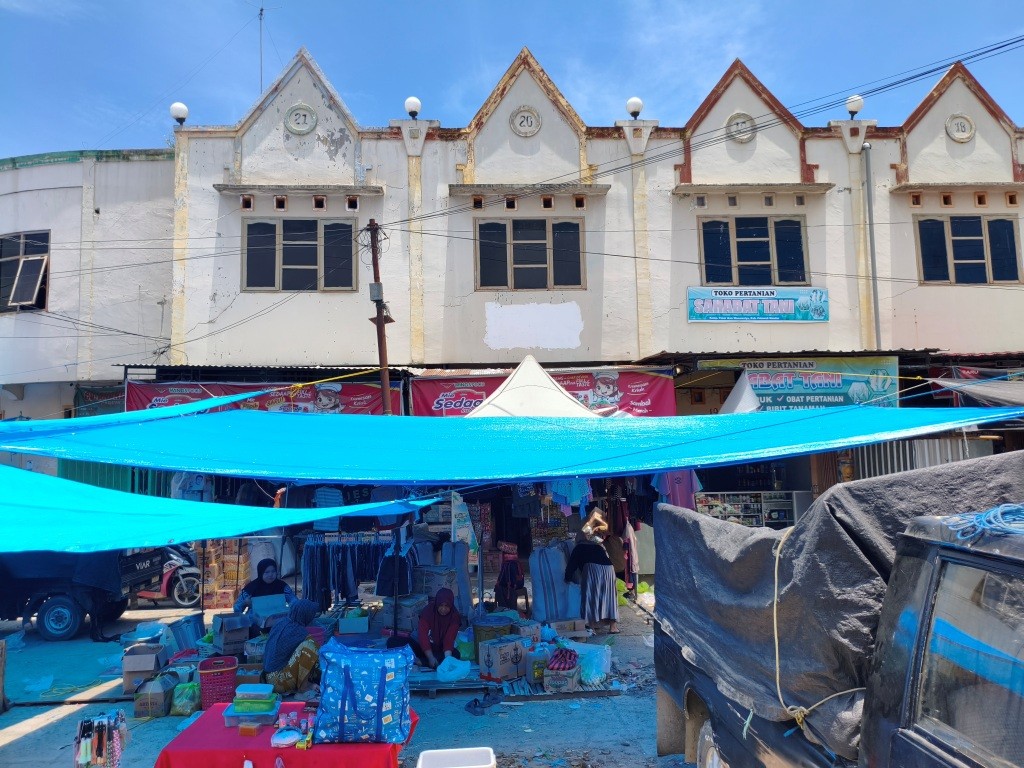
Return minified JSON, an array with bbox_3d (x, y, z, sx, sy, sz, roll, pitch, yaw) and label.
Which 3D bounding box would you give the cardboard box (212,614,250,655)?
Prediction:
[{"bbox_3d":[-3.094,2.738,8.529,0.290,0.390,0.350,2,-6,-32],"label":"cardboard box"}]

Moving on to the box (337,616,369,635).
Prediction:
[{"bbox_3d":[-1.774,2.725,8.739,0.320,0.180,0.280,-1,-6,-3],"label":"box"}]

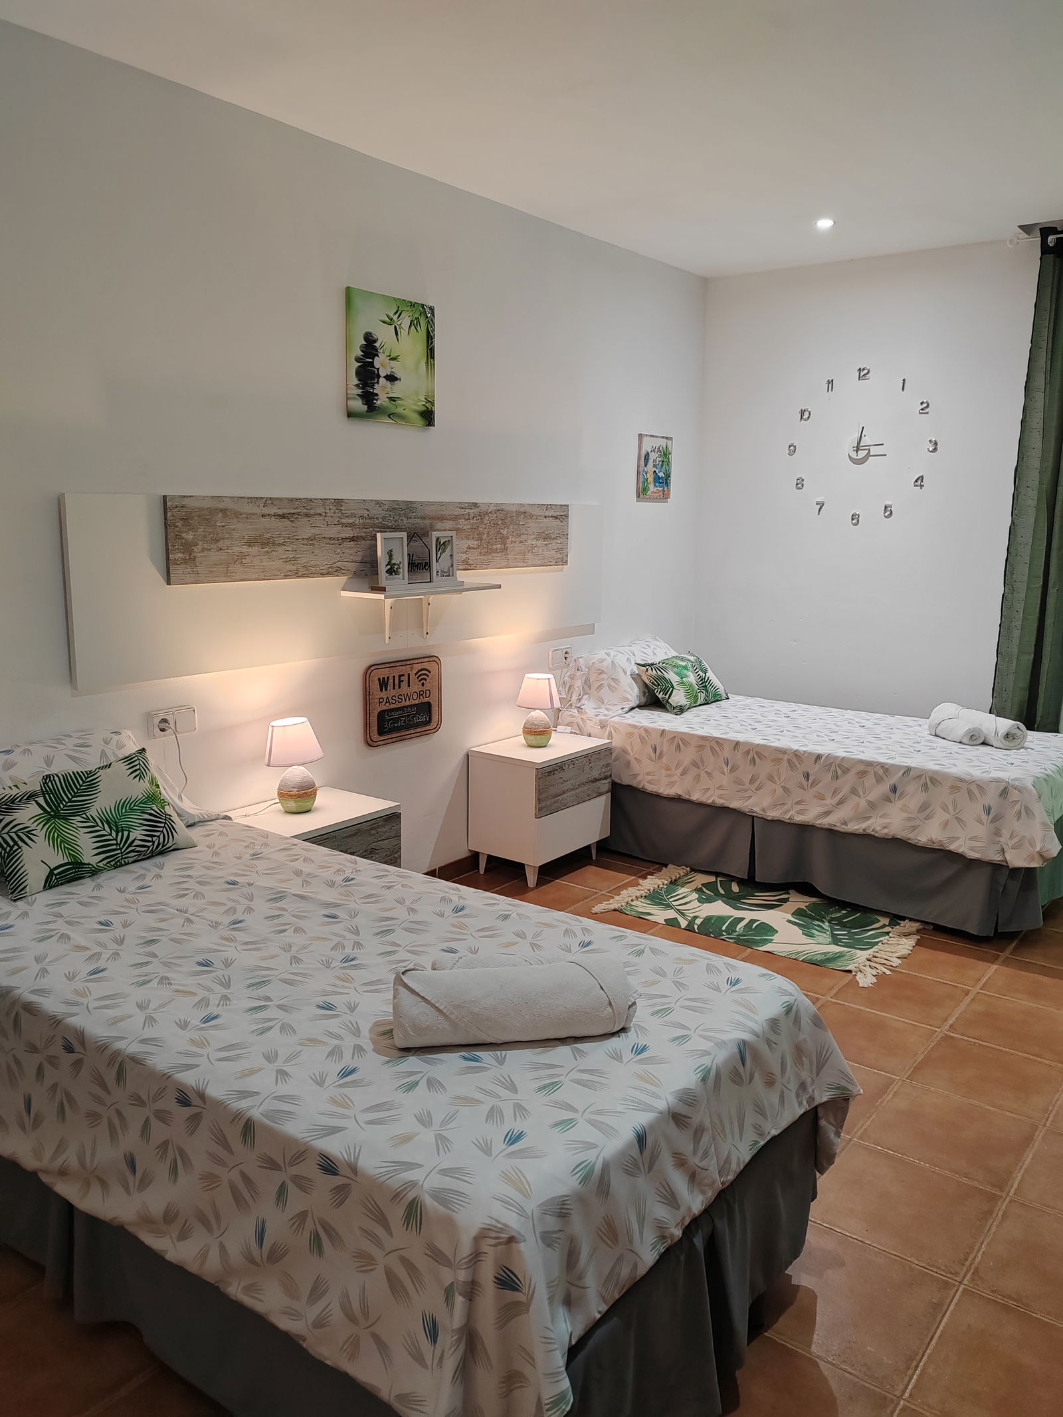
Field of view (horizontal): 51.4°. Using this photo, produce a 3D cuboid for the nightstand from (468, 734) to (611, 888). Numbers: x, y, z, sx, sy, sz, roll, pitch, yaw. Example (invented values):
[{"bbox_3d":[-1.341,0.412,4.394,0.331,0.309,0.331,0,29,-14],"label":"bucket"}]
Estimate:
[{"bbox_3d":[0.040,0.388,4.380,0.326,0.495,0.506,9,13,36],"label":"nightstand"}]

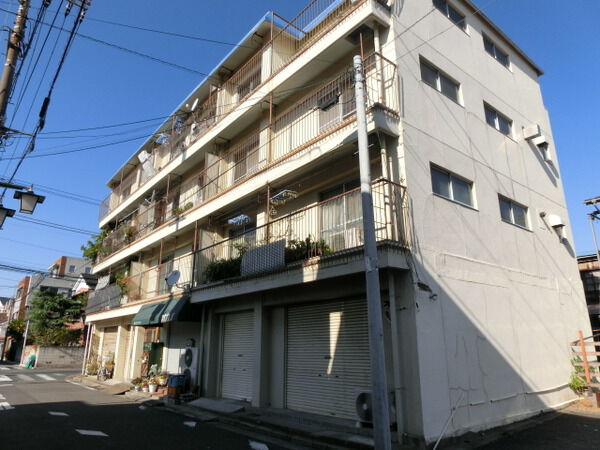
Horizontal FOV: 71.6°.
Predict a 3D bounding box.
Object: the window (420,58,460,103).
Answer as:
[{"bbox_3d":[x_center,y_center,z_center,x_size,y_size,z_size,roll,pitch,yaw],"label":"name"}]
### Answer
[{"bbox_3d":[3.337,-3.387,9.882,1.702,0.672,0.120,13,-21,-37],"label":"window"}]

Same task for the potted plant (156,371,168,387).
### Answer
[{"bbox_3d":[-4.797,5.336,14.484,0.390,0.510,0.390,13,-21,-37],"label":"potted plant"}]

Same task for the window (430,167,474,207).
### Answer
[{"bbox_3d":[3.477,-0.834,9.504,1.770,0.705,0.120,13,-21,-37],"label":"window"}]

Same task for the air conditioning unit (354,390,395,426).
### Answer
[{"bbox_3d":[1.413,3.364,7.577,0.300,0.622,0.900,13,-21,-37],"label":"air conditioning unit"}]

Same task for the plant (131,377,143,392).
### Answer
[{"bbox_3d":[-5.458,5.376,14.012,0.330,0.452,0.330,13,-21,-37],"label":"plant"}]

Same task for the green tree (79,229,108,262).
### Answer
[{"bbox_3d":[-12.487,1.213,25.051,1.200,1.575,1.500,13,-21,-37],"label":"green tree"}]

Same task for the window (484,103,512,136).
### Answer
[{"bbox_3d":[5.732,-2.937,12.044,1.755,0.675,0.120,13,-21,-37],"label":"window"}]

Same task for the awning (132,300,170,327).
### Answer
[{"bbox_3d":[-5.570,3.317,15.646,0.555,0.780,2.595,13,-21,-37],"label":"awning"}]

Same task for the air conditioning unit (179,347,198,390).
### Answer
[{"bbox_3d":[-3.381,4.621,13.356,0.350,1.301,0.960,13,-21,-37],"label":"air conditioning unit"}]

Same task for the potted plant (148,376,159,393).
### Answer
[{"bbox_3d":[-4.918,5.374,14.007,0.330,0.495,0.330,13,-21,-37],"label":"potted plant"}]

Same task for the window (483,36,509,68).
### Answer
[{"bbox_3d":[6.167,-5.395,13.142,1.755,0.675,0.120,13,-21,-37],"label":"window"}]

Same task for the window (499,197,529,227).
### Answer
[{"bbox_3d":[5.578,-0.285,10.847,1.687,0.701,0.120,13,-21,-37],"label":"window"}]

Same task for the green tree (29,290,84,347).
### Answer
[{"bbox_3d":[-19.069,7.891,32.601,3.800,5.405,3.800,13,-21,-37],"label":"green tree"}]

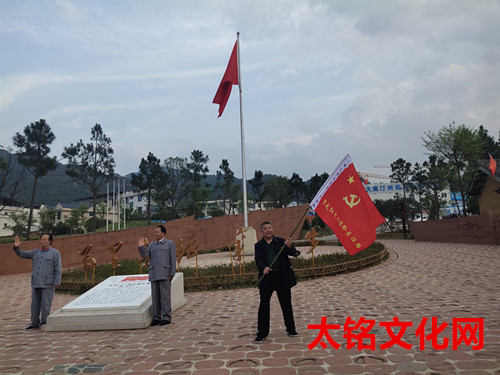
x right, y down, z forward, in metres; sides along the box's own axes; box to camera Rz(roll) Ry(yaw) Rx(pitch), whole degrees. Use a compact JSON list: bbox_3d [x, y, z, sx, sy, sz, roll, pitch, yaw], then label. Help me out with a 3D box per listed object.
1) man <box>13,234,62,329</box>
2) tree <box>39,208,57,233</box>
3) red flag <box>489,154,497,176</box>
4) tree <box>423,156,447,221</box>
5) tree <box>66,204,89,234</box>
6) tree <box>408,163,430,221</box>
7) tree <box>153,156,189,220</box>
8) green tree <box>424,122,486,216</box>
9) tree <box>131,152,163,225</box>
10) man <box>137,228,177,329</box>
[{"bbox_3d":[-3.869,1.711,6.574,0.760,1.690,0.500,-4,-6,11],"label":"man"},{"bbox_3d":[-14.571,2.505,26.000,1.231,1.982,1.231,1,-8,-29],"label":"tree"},{"bbox_3d":[15.586,-1.414,23.208,0.500,1.400,0.300,-6,-7,30],"label":"red flag"},{"bbox_3d":[19.490,0.518,38.000,2.599,7.901,2.599,-6,-8,27],"label":"tree"},{"bbox_3d":[-14.305,2.689,29.944,1.750,2.560,1.750,-2,-6,0],"label":"tree"},{"bbox_3d":[16.929,0.572,36.066,2.100,6.200,2.100,-2,-6,0],"label":"tree"},{"bbox_3d":[-8.808,0.207,40.000,3.788,7.398,3.788,-1,-7,-12],"label":"tree"},{"bbox_3d":[18.464,-1.031,33.000,5.383,9.346,5.383,-6,-8,29],"label":"green tree"},{"bbox_3d":[-10.606,0.147,37.000,3.115,7.549,3.115,0,-7,-16],"label":"tree"},{"bbox_3d":[-1.634,1.546,6.380,0.600,1.730,0.450,-4,-6,13],"label":"man"}]

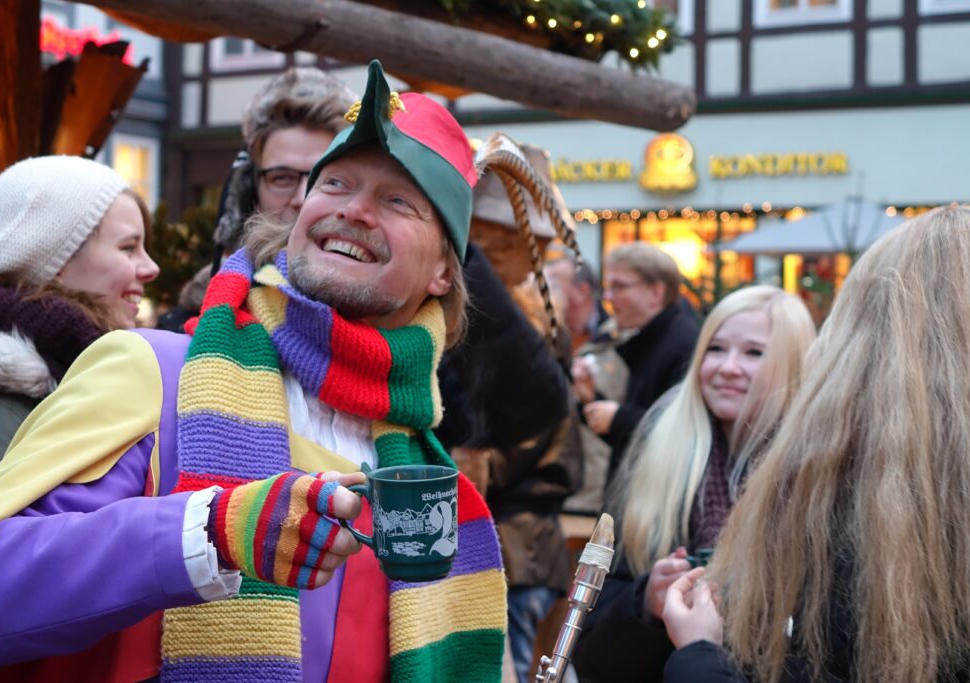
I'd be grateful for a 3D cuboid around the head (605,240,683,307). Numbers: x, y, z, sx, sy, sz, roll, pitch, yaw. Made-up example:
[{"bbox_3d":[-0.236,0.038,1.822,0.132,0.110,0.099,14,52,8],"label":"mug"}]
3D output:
[{"bbox_3d":[0.450,-0.171,6.400,0.225,0.245,0.180,1,0,-20],"label":"head"}]

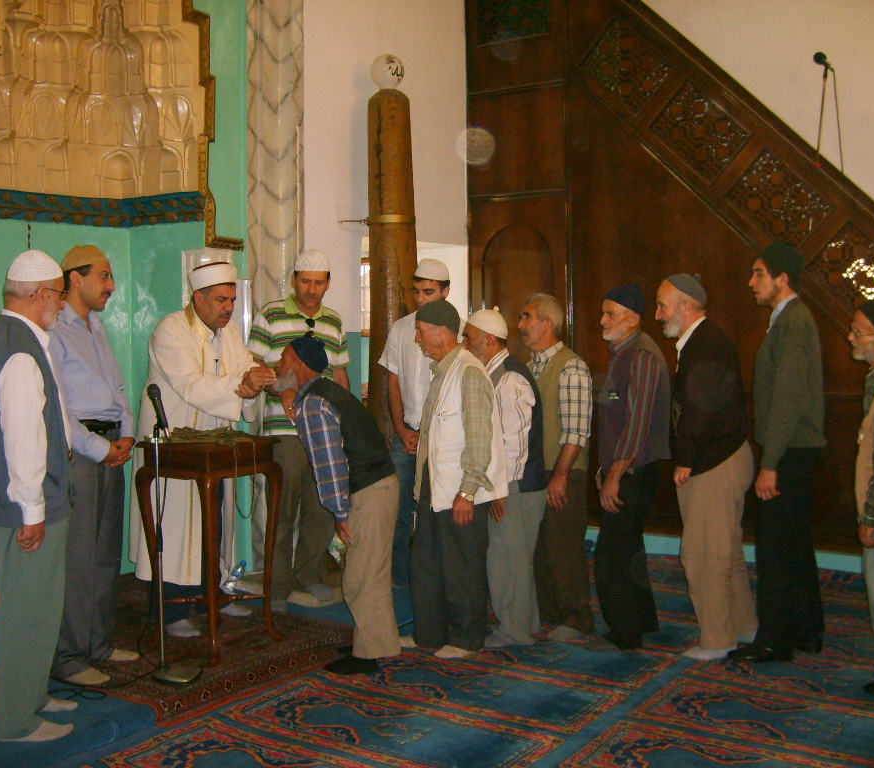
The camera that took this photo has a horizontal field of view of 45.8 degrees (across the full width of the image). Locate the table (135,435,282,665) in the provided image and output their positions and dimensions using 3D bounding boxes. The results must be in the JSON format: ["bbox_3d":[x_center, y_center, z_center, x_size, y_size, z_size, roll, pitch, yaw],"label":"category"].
[{"bbox_3d":[-1.008,0.720,4.638,0.445,0.900,0.445,2,4,34],"label":"table"}]

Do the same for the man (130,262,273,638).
[{"bbox_3d":[-1.091,0.292,4.997,0.720,1.753,0.600,2,4,45],"label":"man"}]

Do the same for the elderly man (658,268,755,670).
[{"bbox_3d":[1.182,0.348,4.460,0.420,1.624,0.500,0,3,6],"label":"elderly man"}]

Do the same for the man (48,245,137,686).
[{"bbox_3d":[-1.461,0.312,4.366,0.420,1.783,0.500,0,3,6],"label":"man"}]

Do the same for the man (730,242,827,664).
[{"bbox_3d":[1.486,0.280,4.457,0.430,1.768,0.500,0,3,14],"label":"man"}]

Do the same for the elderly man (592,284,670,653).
[{"bbox_3d":[0.853,0.361,4.586,0.360,1.590,0.480,-1,3,-6],"label":"elderly man"}]

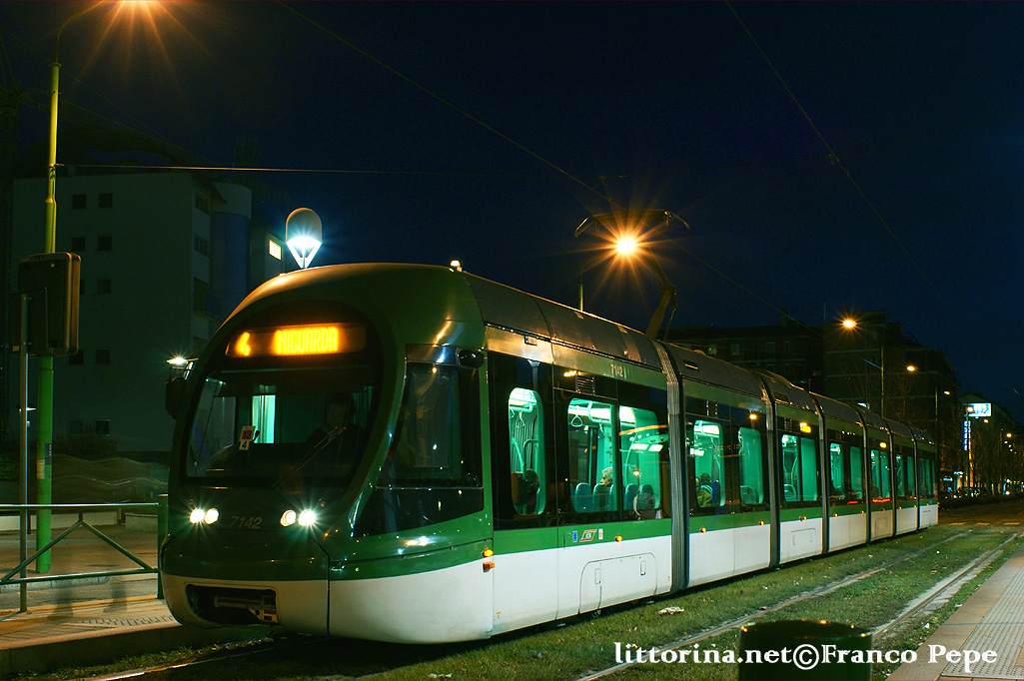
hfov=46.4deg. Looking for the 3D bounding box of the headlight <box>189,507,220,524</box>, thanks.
[{"bbox_3d":[-2.348,1.347,9.161,0.280,0.130,0.100,-4,-8,31],"label":"headlight"}]

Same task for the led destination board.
[{"bbox_3d":[-1.746,0.008,9.573,1.300,0.230,0.100,-3,-8,25],"label":"led destination board"}]

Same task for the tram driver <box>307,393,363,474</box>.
[{"bbox_3d":[-1.524,1.100,9.768,0.550,1.300,0.750,-3,-8,25],"label":"tram driver"}]

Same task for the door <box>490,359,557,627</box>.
[{"bbox_3d":[0.092,1.339,10.559,0.100,2.340,1.360,-3,-8,25],"label":"door"}]

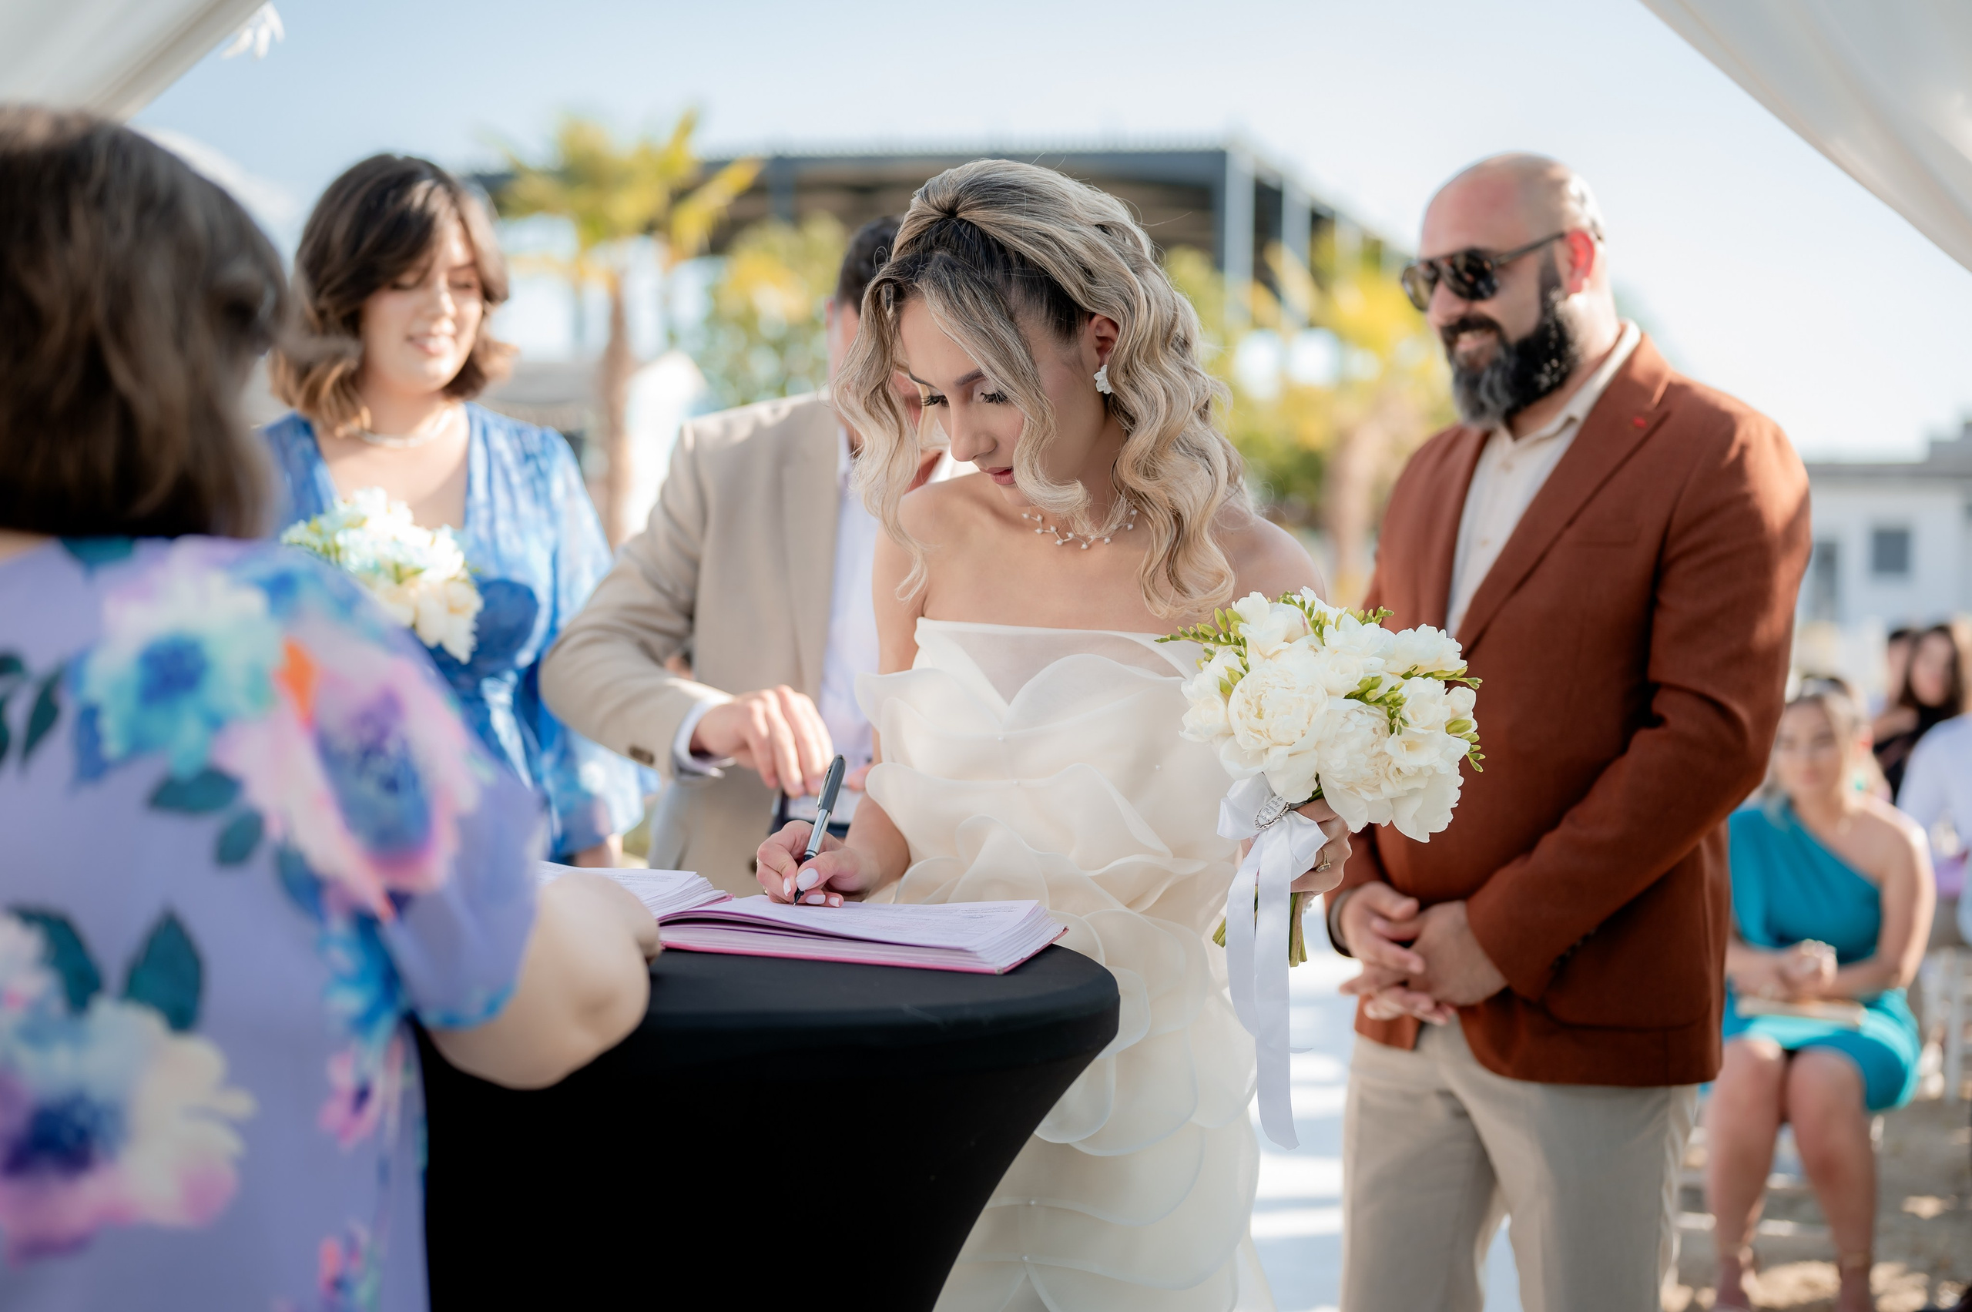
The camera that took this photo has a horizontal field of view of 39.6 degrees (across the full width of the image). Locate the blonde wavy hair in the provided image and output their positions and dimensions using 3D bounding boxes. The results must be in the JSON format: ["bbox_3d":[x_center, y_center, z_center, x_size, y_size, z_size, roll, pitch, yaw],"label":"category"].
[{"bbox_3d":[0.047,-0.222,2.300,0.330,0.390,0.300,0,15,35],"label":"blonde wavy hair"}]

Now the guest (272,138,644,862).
[{"bbox_3d":[-0.538,0.400,2.680,0.500,1.750,0.380,0,0,-27],"label":"guest"}]

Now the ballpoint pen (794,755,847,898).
[{"bbox_3d":[-0.135,0.139,2.230,0.013,0.138,0.013,27,-28,-20],"label":"ballpoint pen"}]

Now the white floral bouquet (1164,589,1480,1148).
[{"bbox_3d":[0.272,0.169,2.220,0.255,0.445,0.230,0,0,-11],"label":"white floral bouquet"}]

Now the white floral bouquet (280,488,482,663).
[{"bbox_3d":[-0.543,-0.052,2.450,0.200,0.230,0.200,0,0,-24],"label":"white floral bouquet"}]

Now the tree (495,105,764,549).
[{"bbox_3d":[-2.244,-1.000,17.000,1.700,4.700,1.700,0,0,0],"label":"tree"}]

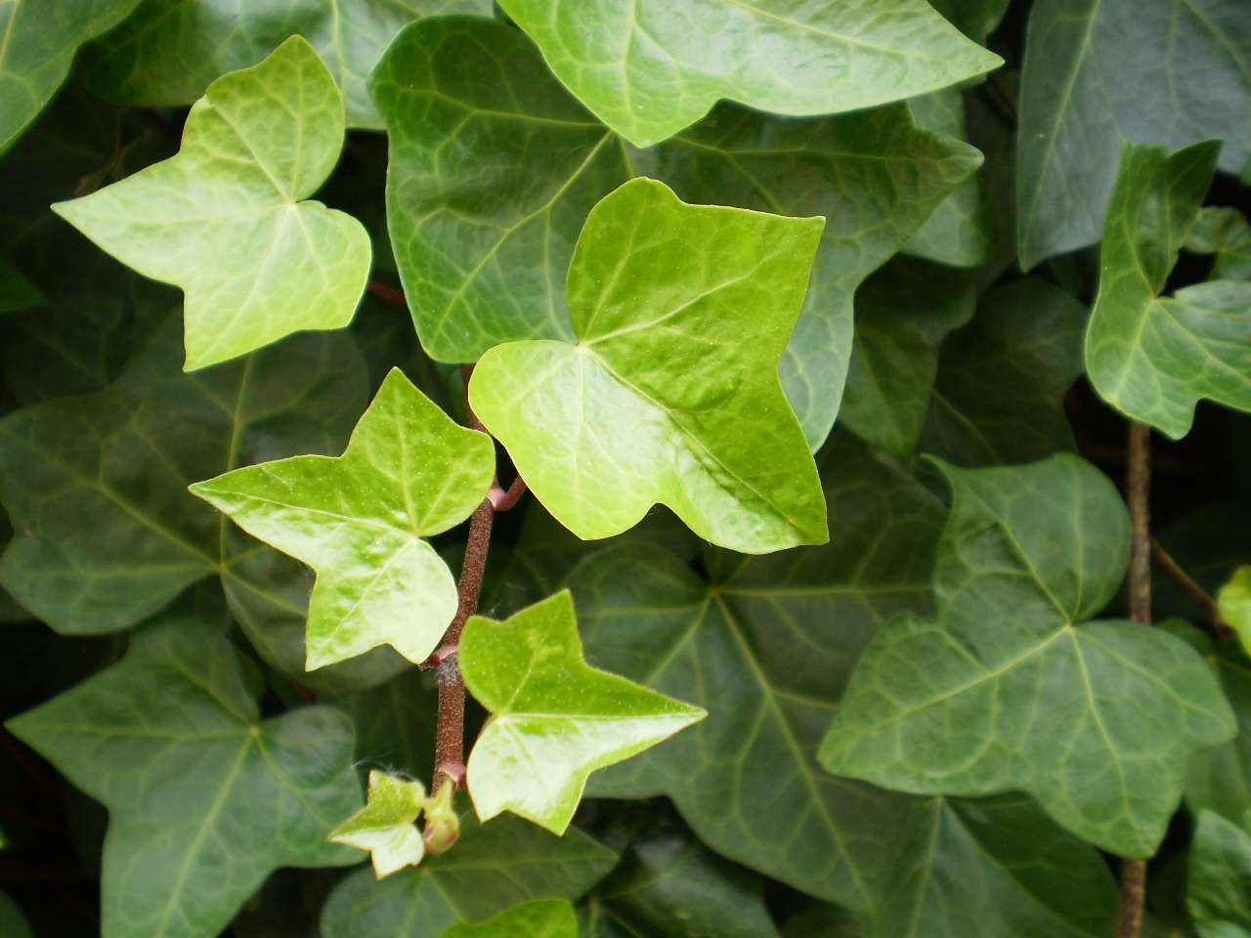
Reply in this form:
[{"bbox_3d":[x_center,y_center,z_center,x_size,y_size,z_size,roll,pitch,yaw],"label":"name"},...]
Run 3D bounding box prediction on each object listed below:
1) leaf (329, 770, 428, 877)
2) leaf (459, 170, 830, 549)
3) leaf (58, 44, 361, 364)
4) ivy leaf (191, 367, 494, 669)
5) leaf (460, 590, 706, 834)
[{"bbox_3d":[-0.041,0.059,0.250,0.016,0.018,0.005,0,-22,5],"label":"leaf"},{"bbox_3d":[0.004,-0.017,0.245,0.058,0.061,0.015,0,-22,3],"label":"leaf"},{"bbox_3d":[-0.070,-0.045,0.255,0.053,0.056,0.012,0,-22,3],"label":"leaf"},{"bbox_3d":[-0.047,0.008,0.250,0.050,0.050,0.012,0,-25,5],"label":"ivy leaf"},{"bbox_3d":[-0.007,0.040,0.250,0.041,0.040,0.011,0,-24,-5],"label":"leaf"}]

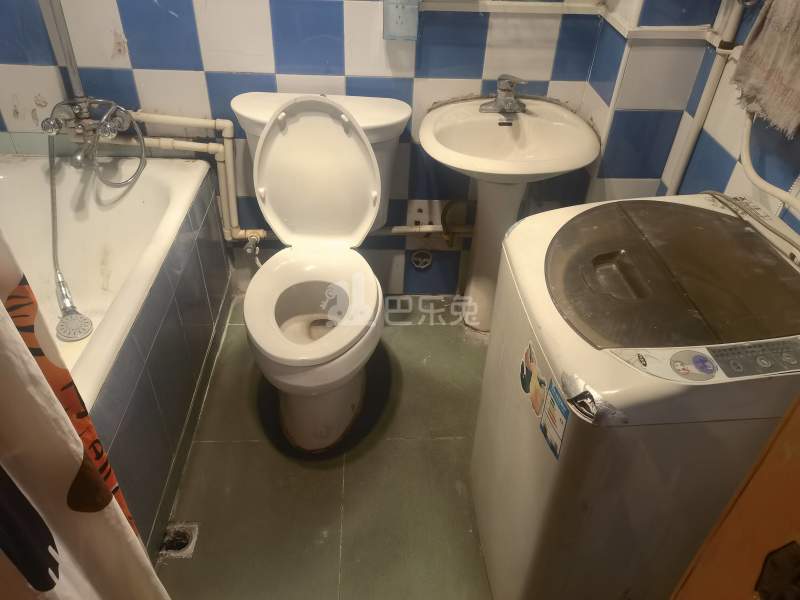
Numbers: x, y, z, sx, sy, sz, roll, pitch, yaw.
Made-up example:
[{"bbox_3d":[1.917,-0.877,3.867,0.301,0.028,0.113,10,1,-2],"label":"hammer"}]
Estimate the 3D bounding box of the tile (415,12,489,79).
[{"bbox_3d":[0.146,-0.723,1.757,0.200,0.195,0.012,0,38,-3],"label":"tile"}]

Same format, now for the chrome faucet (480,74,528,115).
[{"bbox_3d":[0.300,-0.570,1.744,0.138,0.103,0.127,0,38,-3],"label":"chrome faucet"}]

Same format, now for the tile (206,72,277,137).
[{"bbox_3d":[-0.461,-0.572,1.844,0.200,0.200,0.012,0,38,-3],"label":"tile"}]

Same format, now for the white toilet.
[{"bbox_3d":[-0.224,-0.089,1.734,0.505,0.800,0.760,0,38,-3],"label":"white toilet"}]

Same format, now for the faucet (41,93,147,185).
[{"bbox_3d":[-0.870,-0.452,1.793,0.250,0.230,0.190,0,38,-3],"label":"faucet"}]

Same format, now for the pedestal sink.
[{"bbox_3d":[0.277,-0.172,1.909,0.475,0.755,0.455,0,38,-3],"label":"pedestal sink"}]

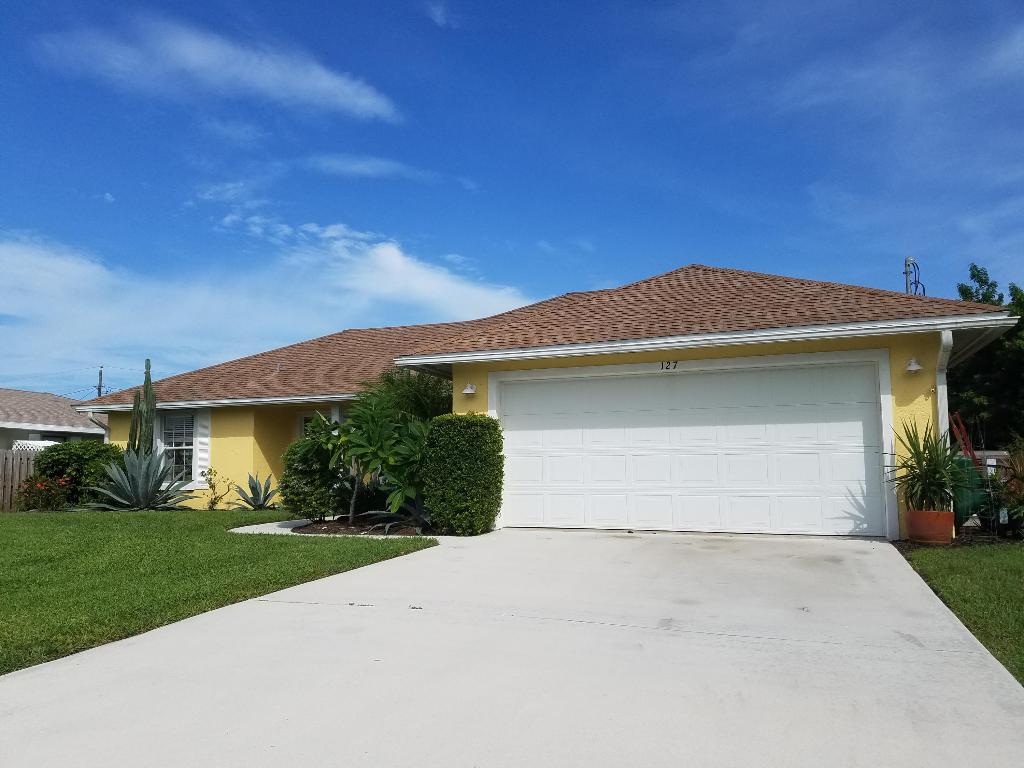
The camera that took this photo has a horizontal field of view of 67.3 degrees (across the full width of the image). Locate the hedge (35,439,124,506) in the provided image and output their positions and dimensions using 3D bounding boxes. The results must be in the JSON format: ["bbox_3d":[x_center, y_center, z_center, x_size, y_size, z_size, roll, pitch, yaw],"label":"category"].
[{"bbox_3d":[-10.661,2.258,18.914,2.200,1.734,1.900,-3,-6,23],"label":"hedge"}]

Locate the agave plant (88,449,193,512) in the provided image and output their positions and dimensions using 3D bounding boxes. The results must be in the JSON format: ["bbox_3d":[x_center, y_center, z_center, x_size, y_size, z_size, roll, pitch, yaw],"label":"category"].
[{"bbox_3d":[-8.383,2.186,17.356,2.400,1.366,2.300,-3,-6,23],"label":"agave plant"}]

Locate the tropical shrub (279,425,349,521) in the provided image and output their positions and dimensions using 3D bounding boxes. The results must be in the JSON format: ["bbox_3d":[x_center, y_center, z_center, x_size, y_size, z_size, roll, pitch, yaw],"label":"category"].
[{"bbox_3d":[-3.391,1.529,13.339,1.350,1.655,1.300,-3,-6,23],"label":"tropical shrub"}]

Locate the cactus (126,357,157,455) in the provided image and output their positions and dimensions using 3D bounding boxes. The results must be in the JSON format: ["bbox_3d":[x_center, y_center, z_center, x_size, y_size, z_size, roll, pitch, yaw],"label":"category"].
[{"bbox_3d":[-8.810,1.095,18.240,0.720,3.439,0.650,-3,-6,23],"label":"cactus"}]

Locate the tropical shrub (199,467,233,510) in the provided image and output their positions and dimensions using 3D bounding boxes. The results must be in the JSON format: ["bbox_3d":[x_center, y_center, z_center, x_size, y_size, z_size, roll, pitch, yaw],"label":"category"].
[{"bbox_3d":[-6.905,2.435,17.850,0.780,1.035,0.650,-3,-6,23],"label":"tropical shrub"}]

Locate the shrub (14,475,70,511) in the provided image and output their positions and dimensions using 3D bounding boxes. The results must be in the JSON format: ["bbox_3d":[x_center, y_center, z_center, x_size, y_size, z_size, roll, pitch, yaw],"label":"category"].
[{"bbox_3d":[-11.080,2.577,18.189,1.300,0.867,1.100,-3,-6,23],"label":"shrub"}]

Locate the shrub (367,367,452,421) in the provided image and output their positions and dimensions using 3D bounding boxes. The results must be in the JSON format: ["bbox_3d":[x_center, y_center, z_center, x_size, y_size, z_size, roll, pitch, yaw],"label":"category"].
[{"bbox_3d":[-1.760,0.928,13.741,1.800,2.500,1.800,-3,-6,23],"label":"shrub"}]

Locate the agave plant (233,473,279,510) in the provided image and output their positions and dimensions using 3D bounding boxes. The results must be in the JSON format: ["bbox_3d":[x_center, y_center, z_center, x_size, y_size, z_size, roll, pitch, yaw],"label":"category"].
[{"bbox_3d":[-5.734,2.402,17.194,1.150,0.886,1.100,-3,-6,23],"label":"agave plant"}]

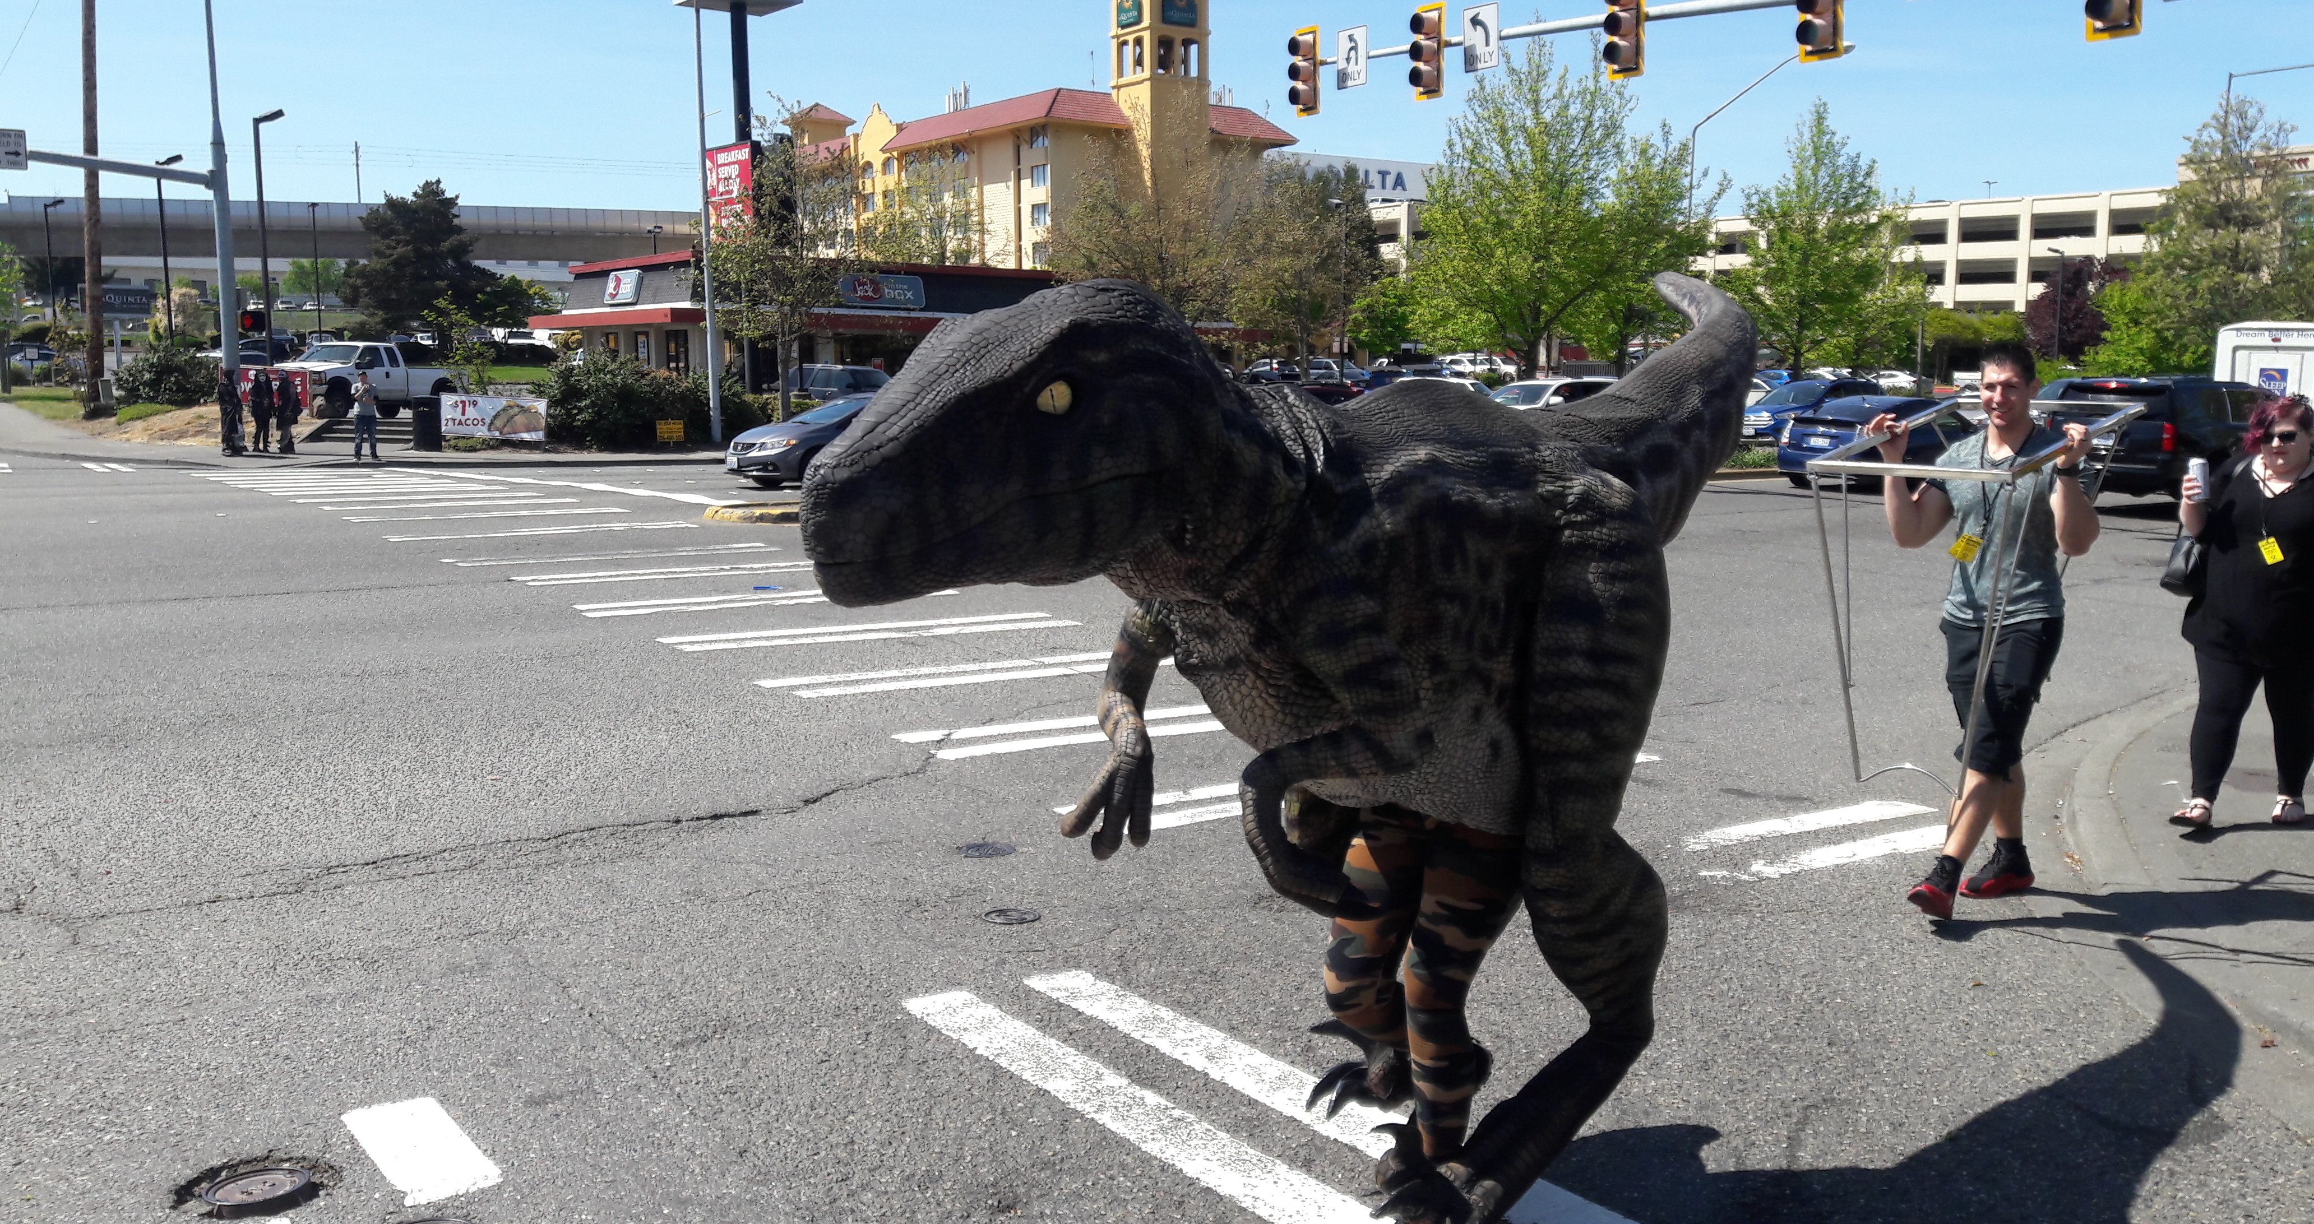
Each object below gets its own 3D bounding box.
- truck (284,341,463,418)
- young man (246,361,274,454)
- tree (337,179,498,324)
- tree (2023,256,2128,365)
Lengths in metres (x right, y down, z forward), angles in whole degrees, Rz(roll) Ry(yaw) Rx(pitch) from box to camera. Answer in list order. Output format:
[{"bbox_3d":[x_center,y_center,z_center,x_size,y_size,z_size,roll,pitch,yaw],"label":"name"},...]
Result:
[{"bbox_3d":[-21.123,-6.228,50.300,2.050,2.000,5.900,3,7,24],"label":"truck"},{"bbox_3d":[-18.890,-4.234,39.393,0.500,1.730,0.360,-2,7,-14],"label":"young man"},{"bbox_3d":[-29.397,-13.699,74.570,6.300,6.950,6.300,-3,8,-21],"label":"tree"},{"bbox_3d":[42.319,-12.999,86.000,5.300,6.800,5.200,0,7,0],"label":"tree"}]

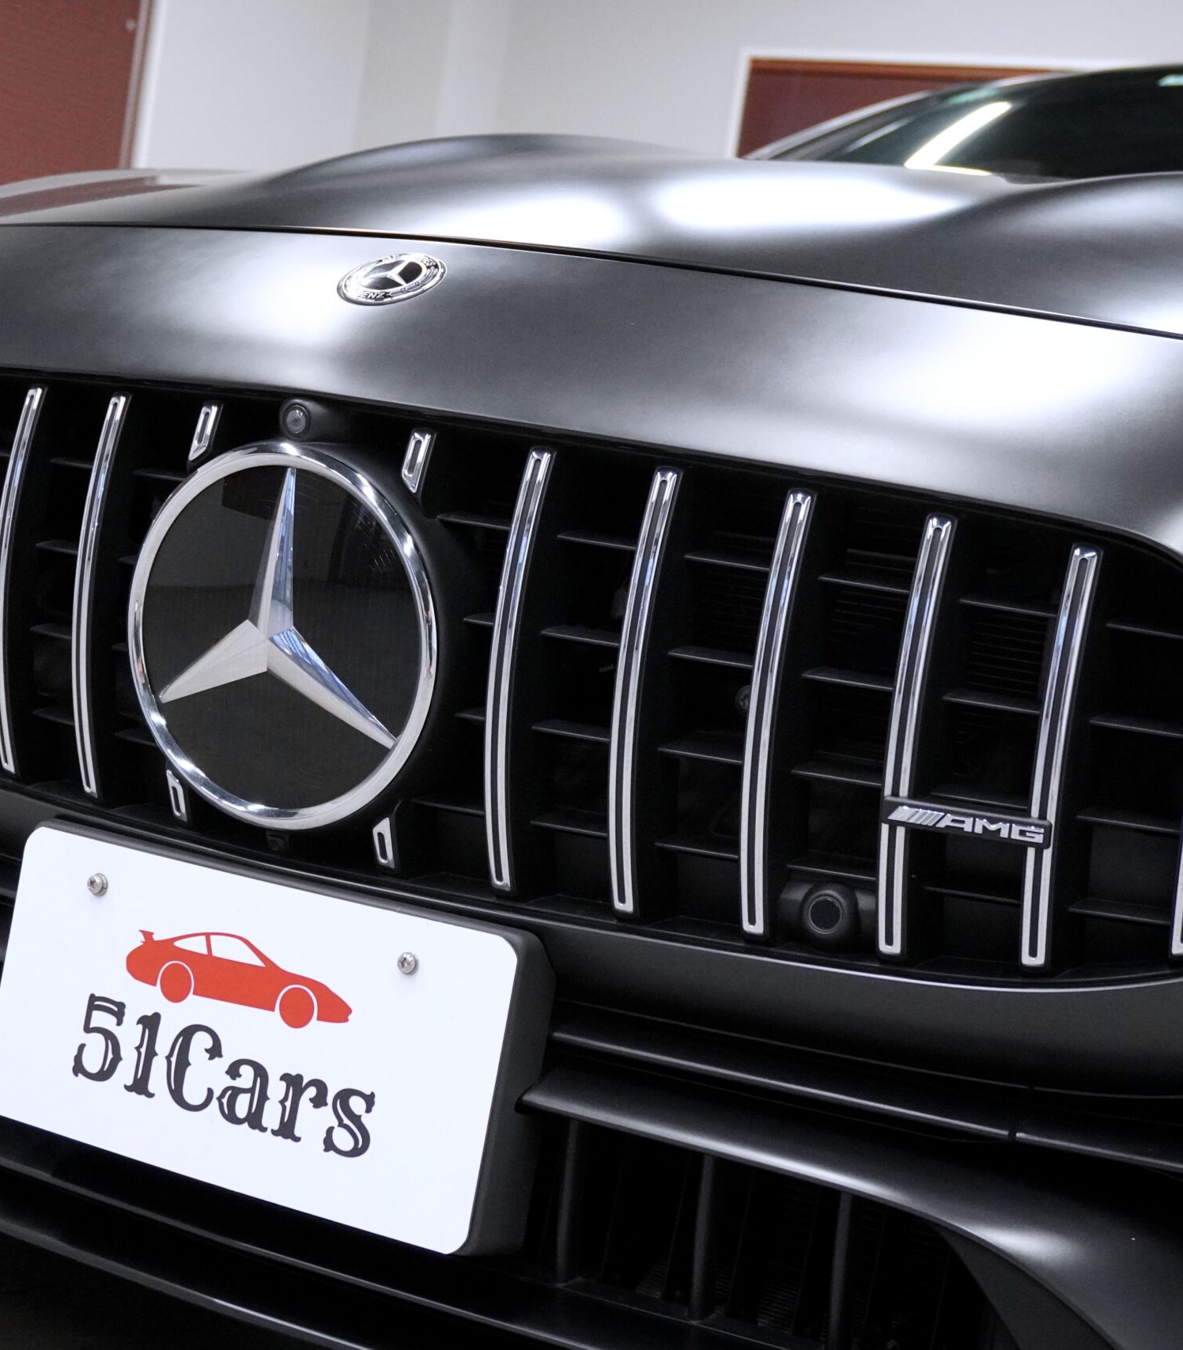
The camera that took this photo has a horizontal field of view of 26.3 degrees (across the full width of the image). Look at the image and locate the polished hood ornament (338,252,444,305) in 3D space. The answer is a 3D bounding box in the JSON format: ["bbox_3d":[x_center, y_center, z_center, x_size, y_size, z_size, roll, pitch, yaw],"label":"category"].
[{"bbox_3d":[-0.109,-0.215,1.382,0.059,0.008,0.059,10,40,29],"label":"polished hood ornament"}]

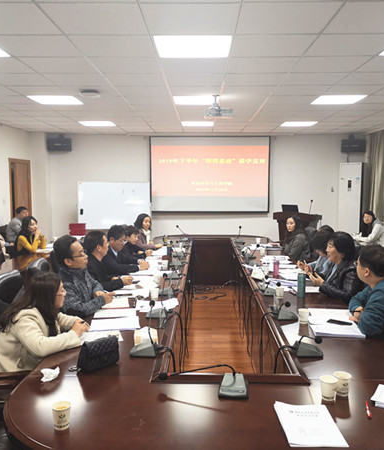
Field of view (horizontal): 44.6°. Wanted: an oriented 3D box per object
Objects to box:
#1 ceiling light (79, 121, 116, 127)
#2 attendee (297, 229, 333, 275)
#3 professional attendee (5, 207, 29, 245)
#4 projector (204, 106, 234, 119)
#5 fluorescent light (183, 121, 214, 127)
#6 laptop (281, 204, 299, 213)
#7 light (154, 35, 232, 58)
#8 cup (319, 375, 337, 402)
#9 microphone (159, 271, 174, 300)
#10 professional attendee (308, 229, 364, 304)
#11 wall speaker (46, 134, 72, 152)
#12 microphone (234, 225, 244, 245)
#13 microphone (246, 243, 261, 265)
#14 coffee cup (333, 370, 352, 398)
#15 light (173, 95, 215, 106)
[{"bbox_3d":[-1.690,-1.845,8.459,0.600,0.060,0.600,0,5,1],"label":"ceiling light"},{"bbox_3d":[1.305,0.631,4.796,0.700,1.175,0.520,0,5,4],"label":"attendee"},{"bbox_3d":[-2.842,0.291,7.978,0.700,1.220,0.500,-1,5,-7],"label":"professional attendee"},{"bbox_3d":[0.328,-1.333,5.575,0.360,0.125,0.280,0,5,1],"label":"projector"},{"bbox_3d":[0.110,-1.826,8.359,0.590,0.050,0.590,0,5,1],"label":"fluorescent light"},{"bbox_3d":[1.946,-0.291,9.273,0.330,0.220,0.260,2,5,19],"label":"laptop"},{"bbox_3d":[0.013,-1.389,3.619,0.600,0.060,0.600,0,5,1],"label":"light"},{"bbox_3d":[0.581,0.701,1.990,0.077,0.089,0.077,0,5,1],"label":"cup"},{"bbox_3d":[-0.206,0.475,3.846,0.140,0.210,0.120,0,5,1],"label":"microphone"},{"bbox_3d":[1.280,0.689,4.003,0.660,1.270,0.520,0,5,-7],"label":"professional attendee"},{"bbox_3d":[-2.705,-1.647,9.553,0.500,0.290,0.300,-1,5,-7],"label":"wall speaker"},{"bbox_3d":[0.727,0.145,7.181,0.145,0.250,0.120,0,5,1],"label":"microphone"},{"bbox_3d":[0.711,0.331,5.288,0.160,0.230,0.120,0,5,1],"label":"microphone"},{"bbox_3d":[0.665,0.704,2.055,0.074,0.088,0.074,0,5,1],"label":"coffee cup"},{"bbox_3d":[0.061,-1.607,5.981,0.590,0.060,0.590,0,5,1],"label":"light"}]

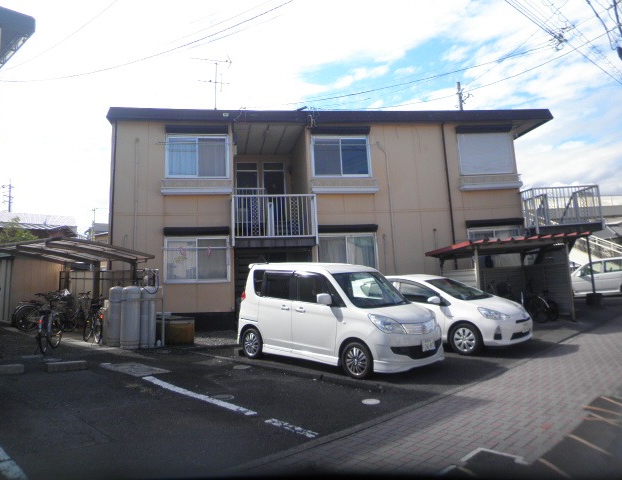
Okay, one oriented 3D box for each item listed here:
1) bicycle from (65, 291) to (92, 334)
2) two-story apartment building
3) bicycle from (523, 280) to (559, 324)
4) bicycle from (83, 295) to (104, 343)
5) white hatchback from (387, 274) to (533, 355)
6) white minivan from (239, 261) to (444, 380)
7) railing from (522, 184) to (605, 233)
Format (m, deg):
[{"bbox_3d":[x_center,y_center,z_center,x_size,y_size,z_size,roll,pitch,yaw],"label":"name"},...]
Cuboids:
[{"bbox_3d":[-6.143,1.889,12.700,0.580,1.040,1.720,-2,-8,7],"label":"bicycle"},{"bbox_3d":[0.528,-0.138,17.263,12.814,6.085,8.000,-1,-8,-6],"label":"two-story apartment building"},{"bbox_3d":[5.875,1.612,12.200,0.580,1.040,1.720,-1,-8,0],"label":"bicycle"},{"bbox_3d":[-4.977,1.842,11.000,0.580,1.040,1.720,4,-9,-36],"label":"bicycle"},{"bbox_3d":[2.700,1.540,10.270,1.695,1.445,3.995,4,-7,-41],"label":"white hatchback"},{"bbox_3d":[0.410,1.250,8.330,1.620,1.765,3.710,5,-7,-44],"label":"white minivan"},{"bbox_3d":[7.543,-0.896,14.906,2.408,1.252,1.000,-1,-8,-6],"label":"railing"}]

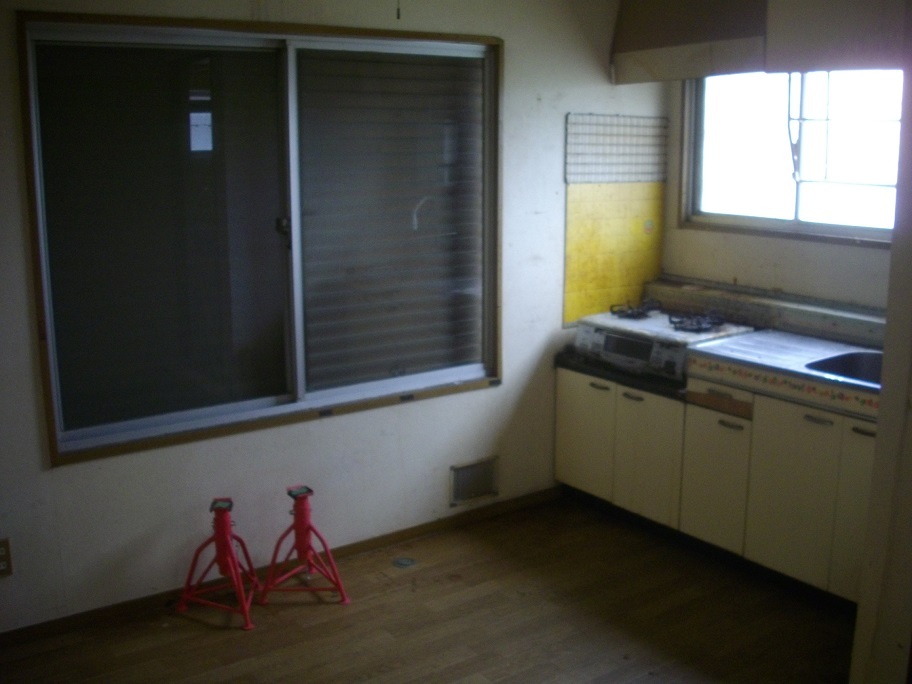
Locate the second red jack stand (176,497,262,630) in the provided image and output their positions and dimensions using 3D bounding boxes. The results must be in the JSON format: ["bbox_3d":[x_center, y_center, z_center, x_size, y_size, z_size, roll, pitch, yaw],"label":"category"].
[{"bbox_3d":[-0.728,0.710,3.157,0.310,0.385,0.275,-9,14,-35],"label":"second red jack stand"}]

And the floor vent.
[{"bbox_3d":[0.083,0.567,3.945,0.238,0.167,0.022,-9,14,-35],"label":"floor vent"}]

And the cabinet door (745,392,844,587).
[{"bbox_3d":[1.168,0.513,3.385,0.022,0.610,0.338,-9,15,-36],"label":"cabinet door"}]

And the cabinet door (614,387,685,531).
[{"bbox_3d":[0.775,0.452,3.906,0.022,0.514,0.351,-9,15,-36],"label":"cabinet door"}]

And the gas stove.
[{"bbox_3d":[0.850,-0.009,3.912,0.475,0.182,0.595,-9,14,-35],"label":"gas stove"}]

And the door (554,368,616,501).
[{"bbox_3d":[0.562,0.394,4.183,0.022,0.514,0.338,-9,15,-36],"label":"door"}]

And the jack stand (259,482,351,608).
[{"bbox_3d":[-0.515,0.670,3.363,0.310,0.385,0.275,0,12,-1],"label":"jack stand"}]

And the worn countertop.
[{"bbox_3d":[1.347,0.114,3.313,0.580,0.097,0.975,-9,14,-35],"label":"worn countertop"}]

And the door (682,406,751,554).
[{"bbox_3d":[0.973,0.506,3.648,0.022,0.514,0.297,-9,15,-36],"label":"door"}]

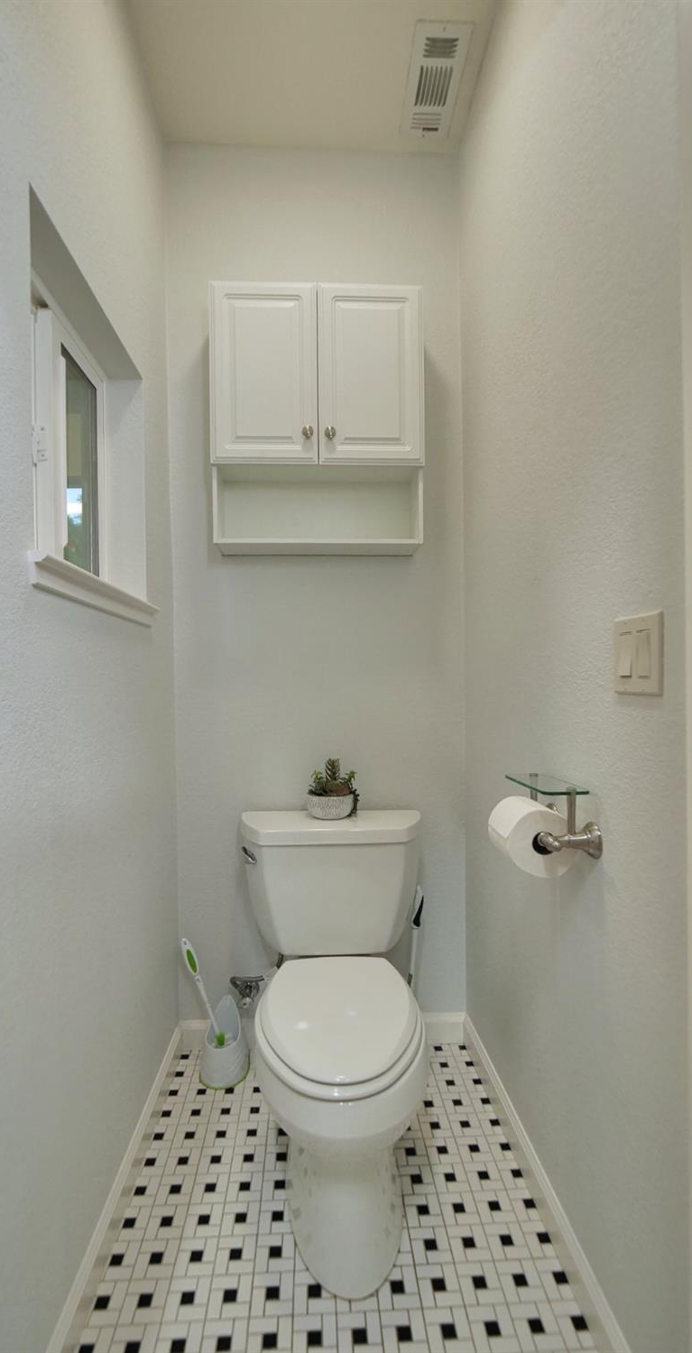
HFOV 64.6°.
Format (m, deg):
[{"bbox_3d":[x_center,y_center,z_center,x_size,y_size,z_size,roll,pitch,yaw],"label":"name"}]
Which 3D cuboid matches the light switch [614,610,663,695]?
[{"bbox_3d":[0.415,-0.031,0.783,0.010,0.115,0.117,0,-1,-3],"label":"light switch"}]

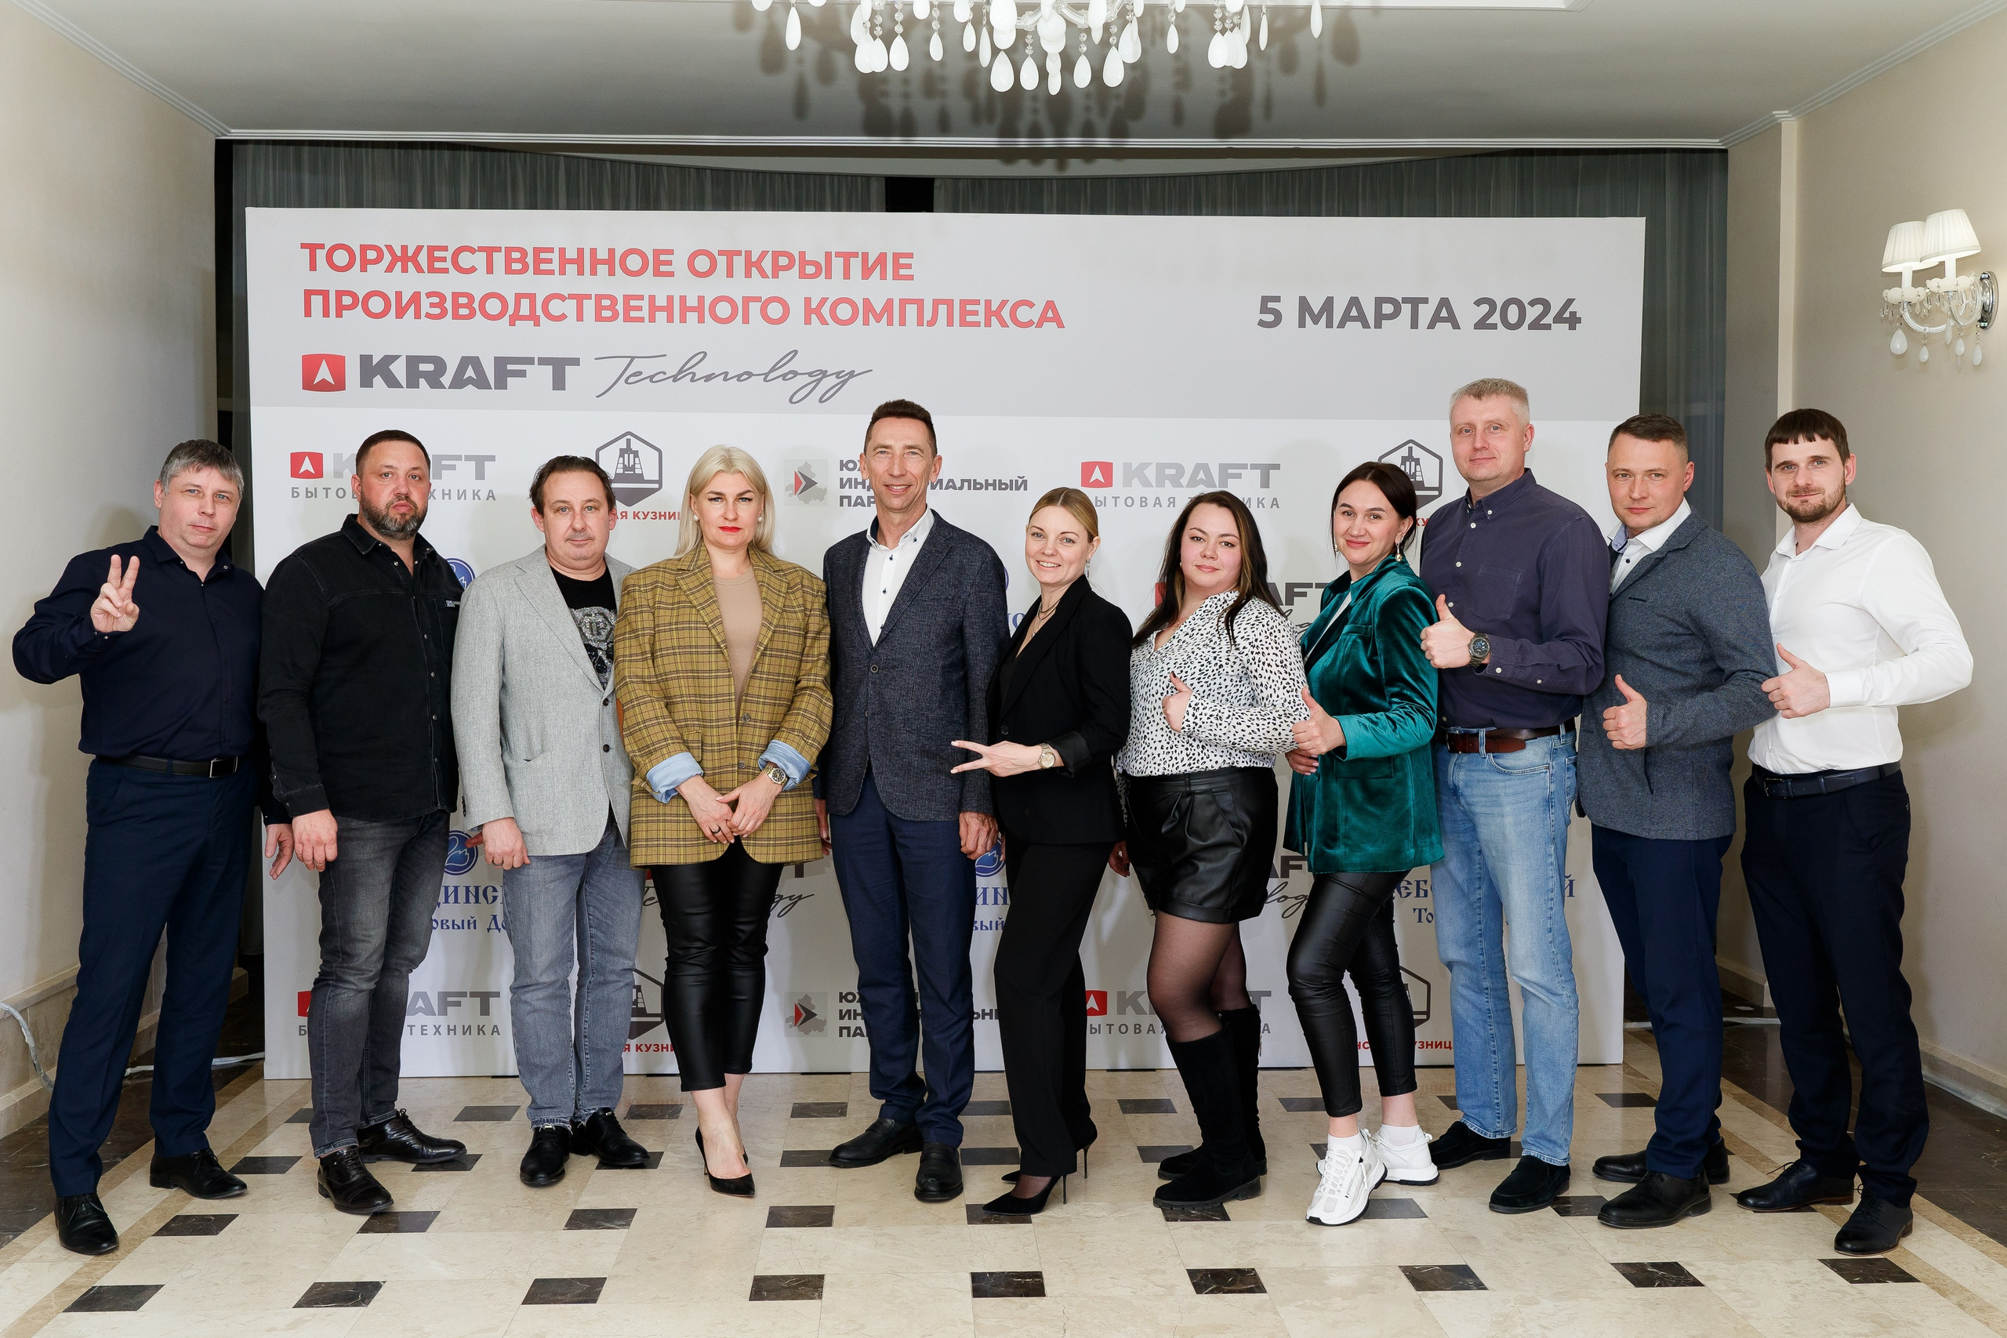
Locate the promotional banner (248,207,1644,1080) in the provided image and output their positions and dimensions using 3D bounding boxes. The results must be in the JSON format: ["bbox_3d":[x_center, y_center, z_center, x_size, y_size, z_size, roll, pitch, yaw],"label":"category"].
[{"bbox_3d":[-0.139,-0.064,5.140,3.948,2.462,0.060,0,3,-2],"label":"promotional banner"}]

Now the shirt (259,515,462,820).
[{"bbox_3d":[-1.509,-0.004,4.187,0.340,0.710,0.500,2,3,40],"label":"shirt"}]

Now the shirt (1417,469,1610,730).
[{"bbox_3d":[1.202,-0.164,4.209,0.400,0.600,0.510,-2,3,-40],"label":"shirt"}]

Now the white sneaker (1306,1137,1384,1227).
[{"bbox_3d":[0.788,1.184,4.124,0.115,0.140,0.285,1,3,28],"label":"white sneaker"}]

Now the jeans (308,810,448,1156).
[{"bbox_3d":[-1.491,0.711,4.251,0.350,0.900,0.390,2,3,38],"label":"jeans"}]

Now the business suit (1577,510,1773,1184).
[{"bbox_3d":[1.545,0.388,4.108,0.400,1.480,0.490,-2,3,-34],"label":"business suit"}]

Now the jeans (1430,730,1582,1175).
[{"bbox_3d":[1.200,0.656,4.267,0.320,0.980,0.390,-2,3,-40],"label":"jeans"}]

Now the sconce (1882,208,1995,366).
[{"bbox_3d":[2.537,-1.026,4.796,0.240,0.390,0.330,0,3,-2],"label":"sconce"}]

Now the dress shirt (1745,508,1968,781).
[{"bbox_3d":[1.896,-0.066,3.951,0.440,0.590,0.500,-2,3,-32],"label":"dress shirt"}]

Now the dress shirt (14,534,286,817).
[{"bbox_3d":[-1.895,0.005,3.951,0.400,0.660,0.580,2,4,42],"label":"dress shirt"}]

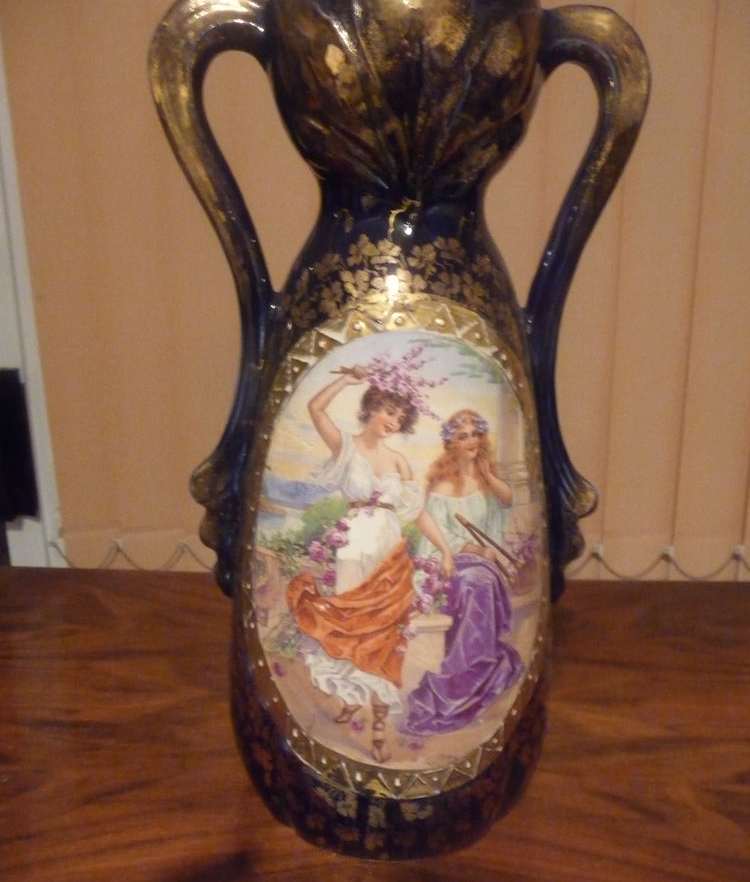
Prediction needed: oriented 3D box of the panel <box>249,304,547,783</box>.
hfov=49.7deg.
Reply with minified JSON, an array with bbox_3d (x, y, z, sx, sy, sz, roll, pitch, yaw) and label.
[{"bbox_3d":[0.014,0.056,0.429,0.172,0.261,0.061,-1,15,-6],"label":"panel"}]

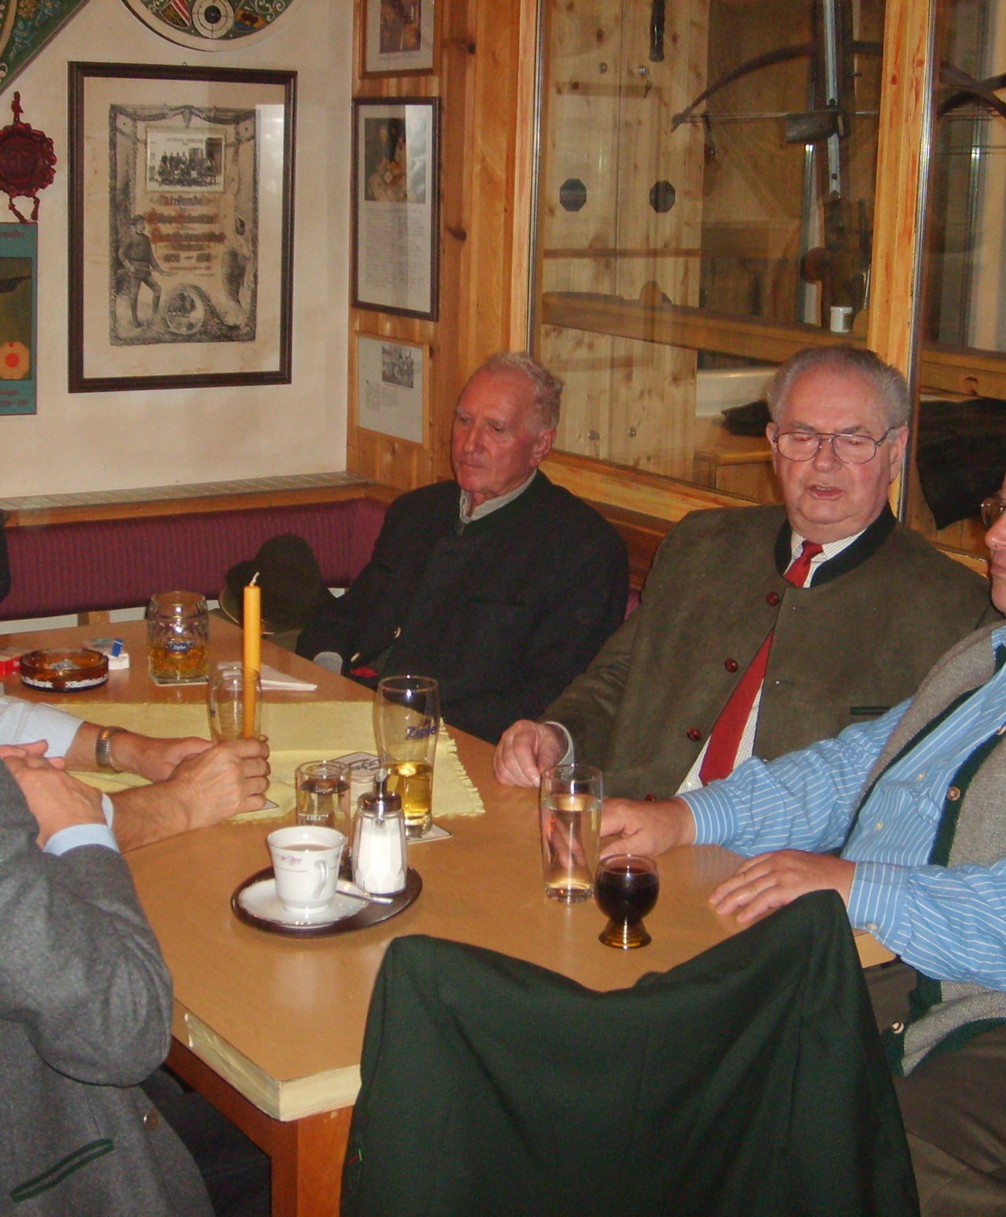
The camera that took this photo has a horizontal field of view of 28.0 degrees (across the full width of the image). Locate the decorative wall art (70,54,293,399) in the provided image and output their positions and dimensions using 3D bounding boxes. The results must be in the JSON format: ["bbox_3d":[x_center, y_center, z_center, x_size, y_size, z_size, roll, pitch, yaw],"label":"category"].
[{"bbox_3d":[-0.644,-0.772,4.125,0.500,0.648,0.030,-6,15,-32],"label":"decorative wall art"}]

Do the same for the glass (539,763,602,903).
[{"bbox_3d":[0.077,0.252,2.251,0.069,0.143,0.069,2,13,0],"label":"glass"}]

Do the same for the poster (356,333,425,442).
[{"bbox_3d":[-0.243,-0.463,4.233,0.018,0.204,0.302,-6,15,-32],"label":"poster"}]

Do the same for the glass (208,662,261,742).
[{"bbox_3d":[-0.342,0.163,2.571,0.069,0.165,0.069,2,13,0],"label":"glass"}]

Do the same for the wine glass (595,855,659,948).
[{"bbox_3d":[0.133,0.311,2.134,0.067,0.083,0.067,2,13,0],"label":"wine glass"}]

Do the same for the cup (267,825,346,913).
[{"bbox_3d":[-0.208,0.286,2.162,0.084,0.075,0.101,-4,14,-25],"label":"cup"}]

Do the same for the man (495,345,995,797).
[{"bbox_3d":[0.302,0.346,2.598,0.580,1.333,0.660,12,17,39],"label":"man"}]

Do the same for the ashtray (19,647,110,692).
[{"bbox_3d":[-0.674,0.094,3.092,0.137,0.036,0.137,2,13,0],"label":"ashtray"}]

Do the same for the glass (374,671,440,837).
[{"bbox_3d":[-0.119,0.183,2.465,0.083,0.186,0.083,2,13,0],"label":"glass"}]

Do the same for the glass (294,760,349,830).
[{"bbox_3d":[-0.209,0.241,2.317,0.065,0.117,0.065,2,13,0],"label":"glass"}]

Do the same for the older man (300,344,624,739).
[{"bbox_3d":[-0.147,0.223,3.219,0.740,1.240,0.550,-9,16,-39],"label":"older man"}]

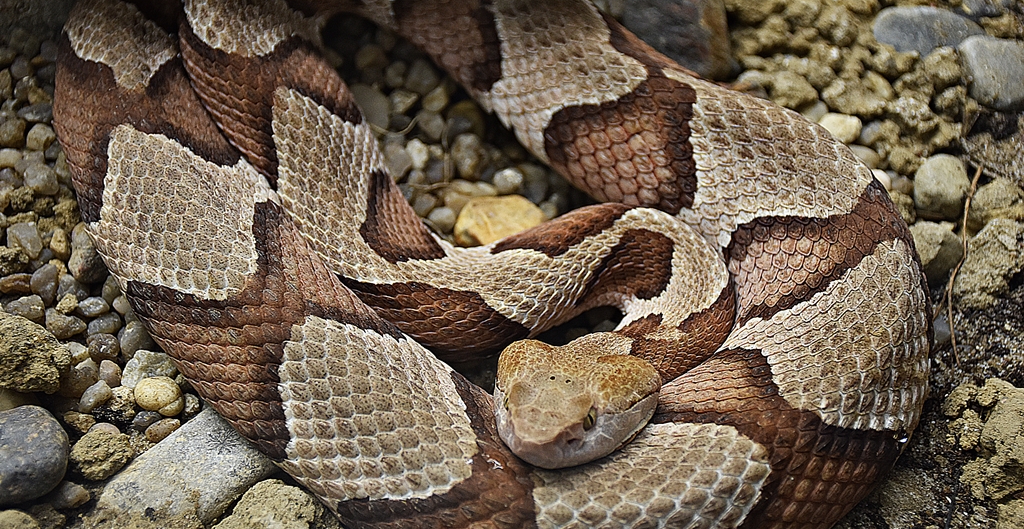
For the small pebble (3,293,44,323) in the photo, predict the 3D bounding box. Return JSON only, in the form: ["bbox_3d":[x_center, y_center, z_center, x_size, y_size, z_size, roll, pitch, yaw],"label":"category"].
[{"bbox_3d":[-0.115,0.011,0.484,0.010,0.007,0.008,7,48,7],"label":"small pebble"}]

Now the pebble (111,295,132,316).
[{"bbox_3d":[-0.092,0.010,0.485,0.006,0.005,0.006,0,48,0],"label":"pebble"}]

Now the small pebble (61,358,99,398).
[{"bbox_3d":[-0.115,0.030,0.546,0.011,0.009,0.010,-20,53,-16],"label":"small pebble"}]

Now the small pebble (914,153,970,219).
[{"bbox_3d":[0.122,-0.022,0.582,0.017,0.017,0.018,0,50,0],"label":"small pebble"}]

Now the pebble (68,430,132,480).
[{"bbox_3d":[-0.091,0.042,0.455,0.014,0.009,0.011,15,50,13],"label":"pebble"}]

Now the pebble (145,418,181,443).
[{"bbox_3d":[-0.091,0.043,0.535,0.010,0.005,0.006,-25,54,-19],"label":"pebble"}]

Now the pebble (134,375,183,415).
[{"bbox_3d":[-0.080,0.030,0.464,0.011,0.008,0.010,-11,49,-10],"label":"pebble"}]

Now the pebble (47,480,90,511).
[{"bbox_3d":[-0.113,0.059,0.522,0.011,0.007,0.008,-9,51,-8],"label":"pebble"}]

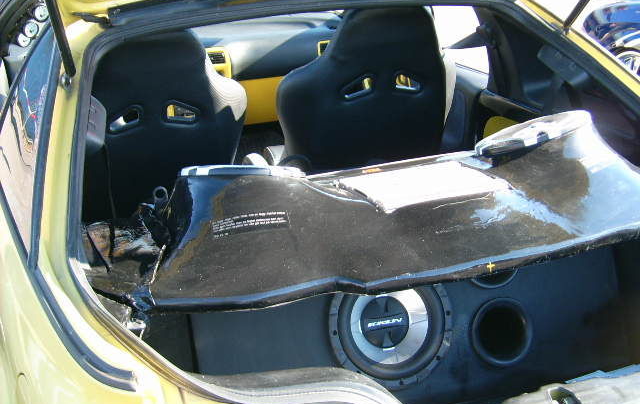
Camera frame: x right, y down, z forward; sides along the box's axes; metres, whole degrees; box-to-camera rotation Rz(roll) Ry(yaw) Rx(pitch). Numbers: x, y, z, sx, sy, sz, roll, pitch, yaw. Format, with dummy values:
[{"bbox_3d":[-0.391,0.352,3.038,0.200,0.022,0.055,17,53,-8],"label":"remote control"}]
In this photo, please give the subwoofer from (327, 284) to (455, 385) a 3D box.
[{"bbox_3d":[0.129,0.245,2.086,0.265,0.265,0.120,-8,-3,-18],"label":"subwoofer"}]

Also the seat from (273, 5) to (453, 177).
[{"bbox_3d":[0.097,-0.232,3.256,0.560,0.900,0.760,-8,20,-18],"label":"seat"}]

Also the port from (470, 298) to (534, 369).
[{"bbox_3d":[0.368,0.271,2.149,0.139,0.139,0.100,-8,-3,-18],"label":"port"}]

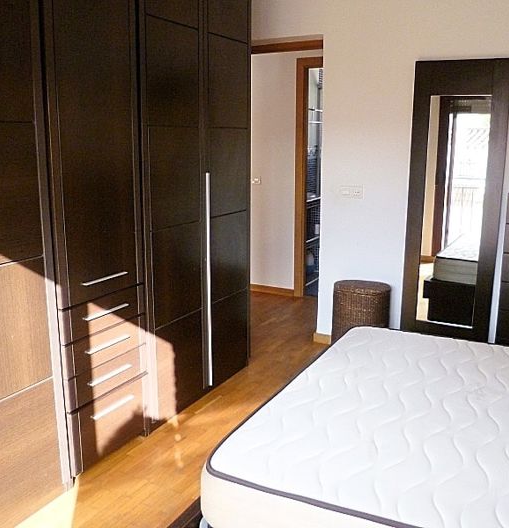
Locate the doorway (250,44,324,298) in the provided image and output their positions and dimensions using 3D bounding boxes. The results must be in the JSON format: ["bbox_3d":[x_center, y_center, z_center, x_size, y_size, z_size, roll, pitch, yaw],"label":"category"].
[{"bbox_3d":[0.191,-0.539,4.314,0.820,2.100,0.200,7,14,27],"label":"doorway"}]

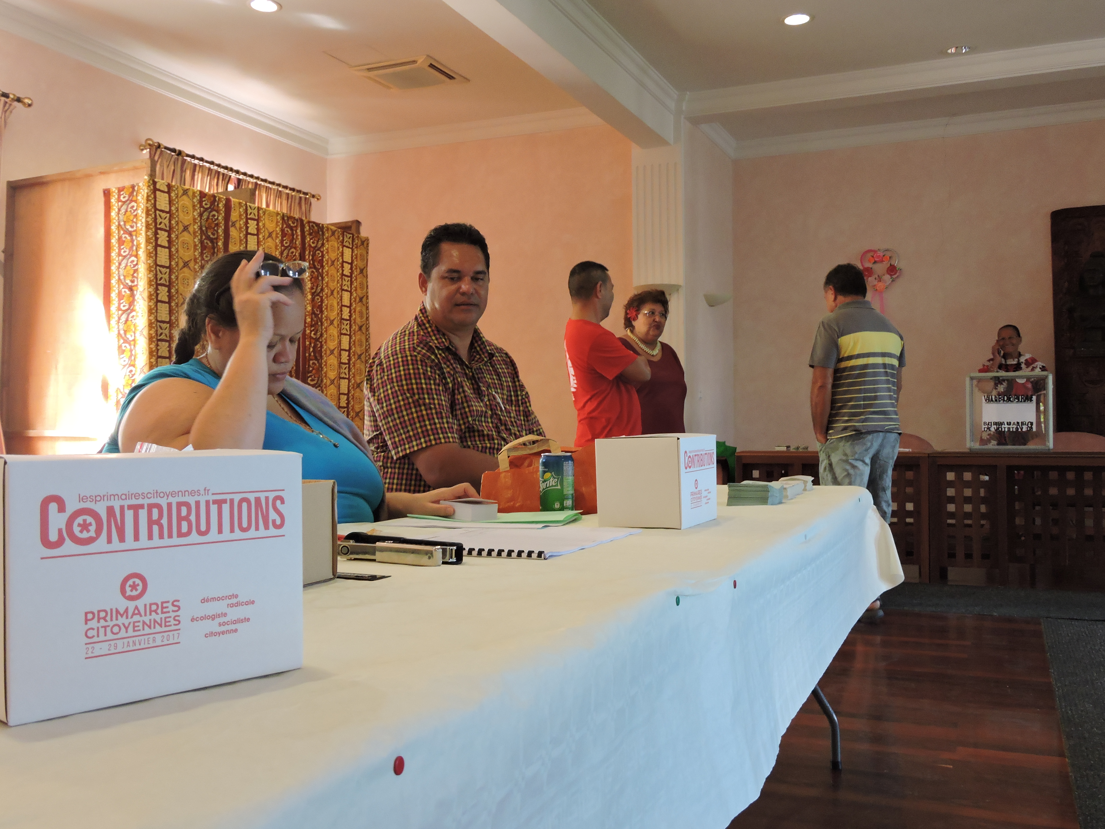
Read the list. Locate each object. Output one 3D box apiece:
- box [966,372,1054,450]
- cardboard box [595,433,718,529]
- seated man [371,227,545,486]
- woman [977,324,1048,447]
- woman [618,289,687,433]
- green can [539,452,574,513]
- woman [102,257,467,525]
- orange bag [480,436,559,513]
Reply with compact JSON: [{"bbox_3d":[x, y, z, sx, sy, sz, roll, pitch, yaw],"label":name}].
[{"bbox_3d":[2.785,-0.012,6.420,0.470,0.470,0.380,0,-1,24],"label":"box"},{"bbox_3d":[0.182,0.114,1.813,0.148,0.148,0.190,0,-1,26],"label":"cardboard box"},{"bbox_3d":[-0.120,0.250,2.350,0.700,1.370,0.560,-1,-1,40],"label":"seated man"},{"bbox_3d":[3.090,0.196,7.100,0.480,1.610,0.330,0,-1,21],"label":"woman"},{"bbox_3d":[0.448,0.190,4.930,0.460,1.570,0.330,0,-1,-25],"label":"woman"},{"bbox_3d":[0.009,0.133,2.021,0.066,0.115,0.066,0,-1,0],"label":"green can"},{"bbox_3d":[-0.440,0.320,1.790,0.760,1.210,0.620,0,-1,23],"label":"woman"},{"bbox_3d":[-0.032,0.121,2.100,0.200,0.155,0.110,0,-1,14],"label":"orange bag"}]

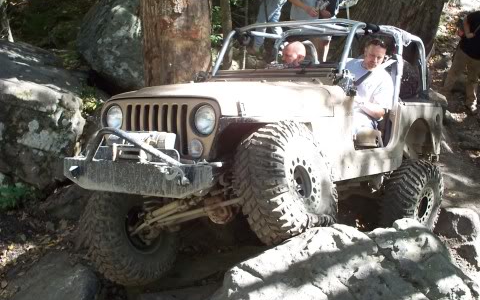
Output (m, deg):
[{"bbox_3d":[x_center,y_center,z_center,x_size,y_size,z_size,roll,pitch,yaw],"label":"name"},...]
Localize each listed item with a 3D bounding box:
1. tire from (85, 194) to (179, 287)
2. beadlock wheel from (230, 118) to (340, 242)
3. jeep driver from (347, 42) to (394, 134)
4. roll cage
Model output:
[{"bbox_3d":[-0.895,0.697,5.407,0.330,0.890,0.890,-21,-6,35],"label":"tire"},{"bbox_3d":[0.297,0.248,4.524,0.330,0.890,0.890,-20,-4,31],"label":"beadlock wheel"},{"bbox_3d":[1.032,-0.455,5.859,0.600,1.100,0.900,4,9,38],"label":"jeep driver"},{"bbox_3d":[0.789,-0.814,6.349,1.300,0.750,1.750,3,7,38],"label":"roll cage"}]

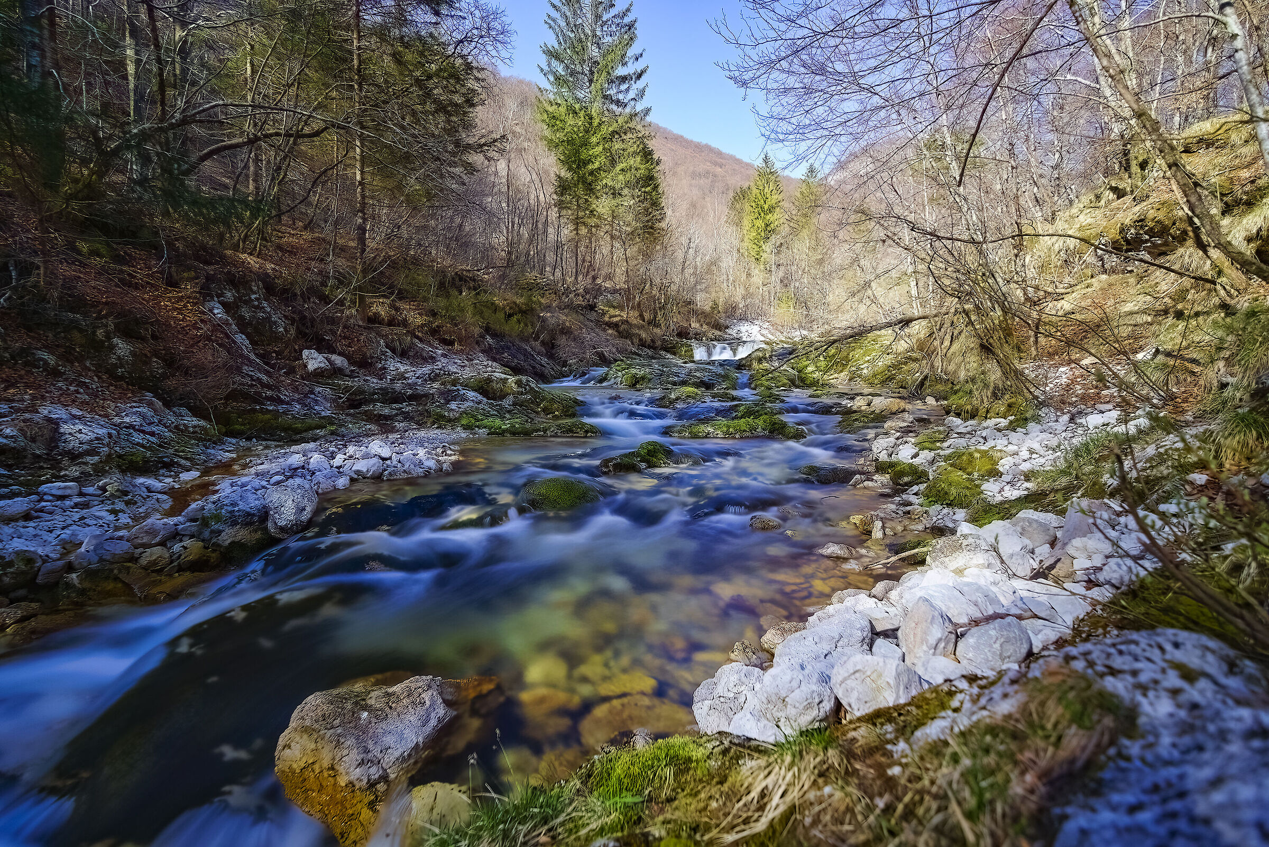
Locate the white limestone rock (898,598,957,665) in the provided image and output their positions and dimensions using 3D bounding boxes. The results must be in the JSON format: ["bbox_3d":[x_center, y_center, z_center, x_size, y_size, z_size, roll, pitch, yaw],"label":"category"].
[{"bbox_3d":[1.063,0.756,2.050,0.184,0.230,0.147,3,6,28],"label":"white limestone rock"}]

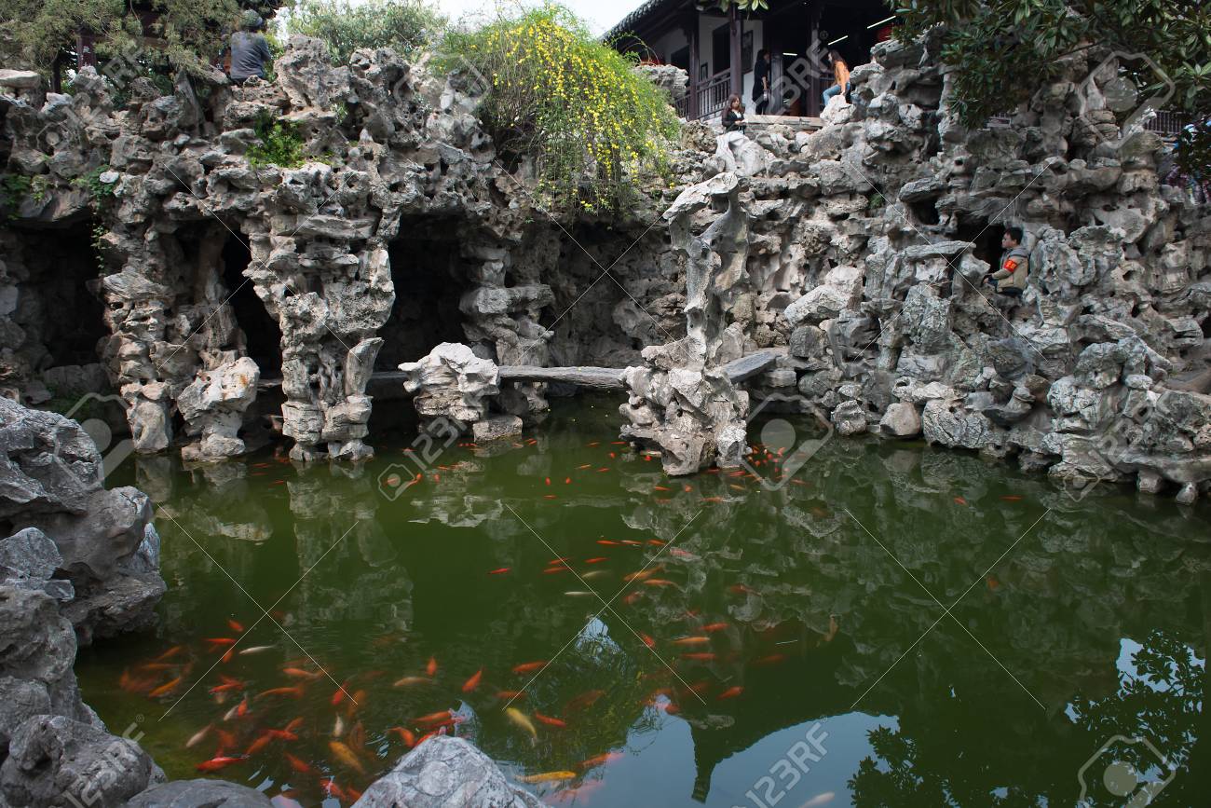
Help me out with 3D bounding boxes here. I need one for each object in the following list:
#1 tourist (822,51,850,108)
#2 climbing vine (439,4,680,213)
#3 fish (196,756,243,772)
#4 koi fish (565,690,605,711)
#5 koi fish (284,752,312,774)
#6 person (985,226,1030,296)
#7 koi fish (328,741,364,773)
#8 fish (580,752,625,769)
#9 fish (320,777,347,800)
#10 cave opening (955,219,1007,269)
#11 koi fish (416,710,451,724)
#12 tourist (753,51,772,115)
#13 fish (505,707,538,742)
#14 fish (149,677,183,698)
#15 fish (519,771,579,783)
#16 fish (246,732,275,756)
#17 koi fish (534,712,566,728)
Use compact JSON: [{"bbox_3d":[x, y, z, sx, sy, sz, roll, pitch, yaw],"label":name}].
[{"bbox_3d":[4.812,-6.760,16.900,0.580,1.200,0.450,-2,10,-5],"label":"tourist"},{"bbox_3d":[-0.595,-4.146,11.700,3.300,2.700,1.600,-1,10,0],"label":"climbing vine"},{"bbox_3d":[-1.756,1.633,3.689,0.200,0.058,0.050,-4,10,-16],"label":"fish"},{"bbox_3d":[-0.106,1.588,4.295,0.058,0.070,0.255,8,13,44],"label":"koi fish"},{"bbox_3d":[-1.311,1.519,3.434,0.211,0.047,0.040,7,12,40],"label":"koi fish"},{"bbox_3d":[5.158,-1.675,10.391,0.680,1.200,0.520,-3,9,-11],"label":"person"},{"bbox_3d":[-1.216,1.657,3.780,0.065,0.075,0.305,-10,13,-44],"label":"koi fish"},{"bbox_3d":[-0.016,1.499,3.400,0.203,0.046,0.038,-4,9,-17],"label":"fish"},{"bbox_3d":[-1.170,1.656,3.474,0.207,0.050,0.045,7,13,41],"label":"fish"},{"bbox_3d":[4.990,-2.118,10.700,0.700,0.680,0.600,4,10,30],"label":"cave opening"},{"bbox_3d":[-0.855,1.559,4.022,0.196,0.047,0.043,-4,10,-16],"label":"koi fish"},{"bbox_3d":[3.618,-7.321,18.600,0.400,1.600,0.450,-1,10,0],"label":"tourist"},{"bbox_3d":[-0.434,1.647,4.143,0.085,0.085,0.320,-6,10,-29],"label":"fish"},{"bbox_3d":[-2.511,1.613,4.612,0.065,0.075,0.230,3,9,22],"label":"fish"},{"bbox_3d":[-0.236,1.520,3.297,0.245,0.055,0.047,-1,9,-1],"label":"fish"},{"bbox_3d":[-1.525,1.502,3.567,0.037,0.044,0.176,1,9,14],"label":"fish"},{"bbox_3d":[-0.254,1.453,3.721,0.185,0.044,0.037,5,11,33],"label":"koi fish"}]

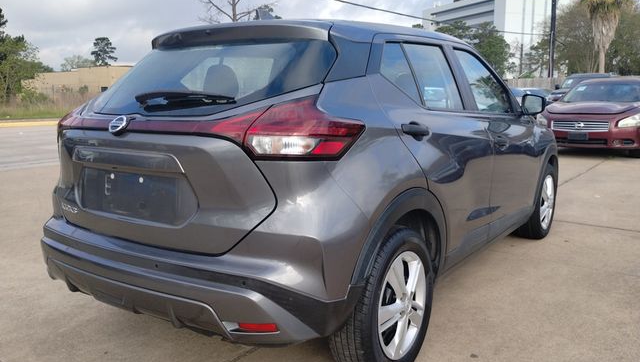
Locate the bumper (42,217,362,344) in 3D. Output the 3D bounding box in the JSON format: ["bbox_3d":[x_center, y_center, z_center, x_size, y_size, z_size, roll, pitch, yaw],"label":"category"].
[{"bbox_3d":[-0.676,0.326,2.177,1.740,0.390,0.460,5,11,35],"label":"bumper"}]

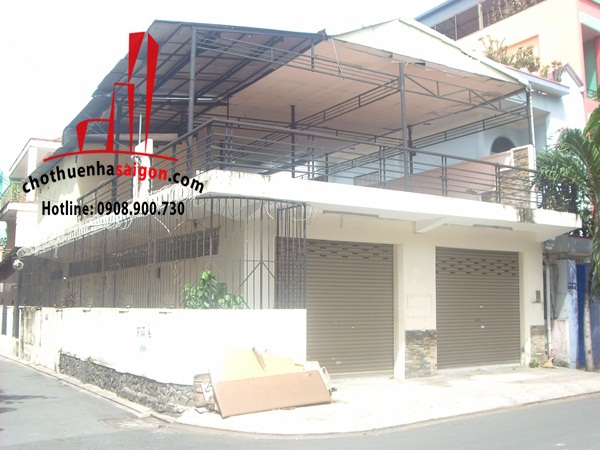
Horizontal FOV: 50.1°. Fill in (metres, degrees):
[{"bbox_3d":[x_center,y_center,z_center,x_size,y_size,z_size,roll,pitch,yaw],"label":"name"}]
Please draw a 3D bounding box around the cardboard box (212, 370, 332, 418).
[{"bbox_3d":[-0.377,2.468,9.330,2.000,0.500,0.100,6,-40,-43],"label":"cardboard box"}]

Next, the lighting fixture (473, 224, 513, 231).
[{"bbox_3d":[4.252,0.060,14.085,1.230,0.060,0.100,4,-8,-31],"label":"lighting fixture"}]

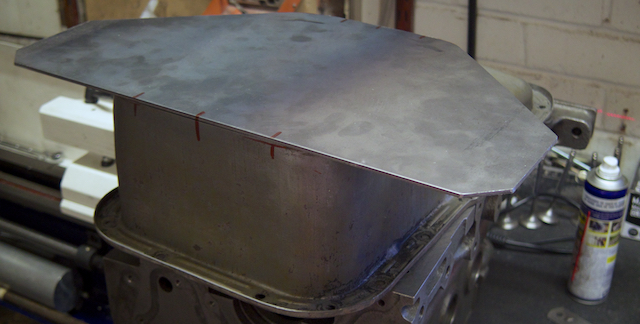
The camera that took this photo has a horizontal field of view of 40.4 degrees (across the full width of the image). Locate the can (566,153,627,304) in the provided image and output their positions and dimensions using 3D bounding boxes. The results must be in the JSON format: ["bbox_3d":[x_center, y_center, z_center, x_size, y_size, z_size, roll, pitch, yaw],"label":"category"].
[{"bbox_3d":[0.360,0.087,1.123,0.053,0.202,0.053,0,26,0],"label":"can"}]

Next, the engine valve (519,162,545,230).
[{"bbox_3d":[0.324,0.043,1.308,0.036,0.118,0.036,7,27,14],"label":"engine valve"}]

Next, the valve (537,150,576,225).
[{"bbox_3d":[0.363,0.037,1.313,0.034,0.121,0.034,20,30,15],"label":"valve"}]

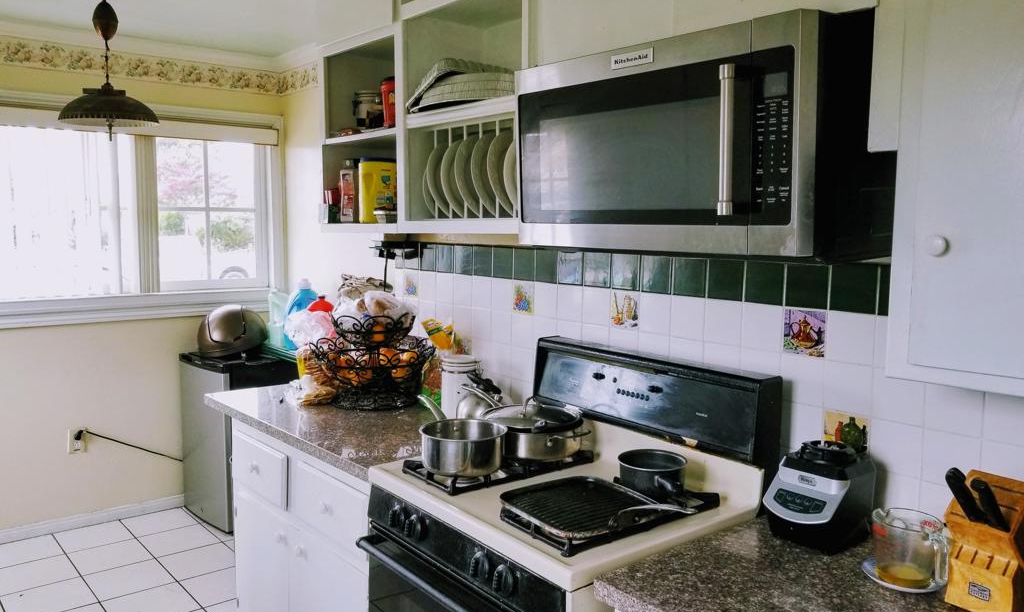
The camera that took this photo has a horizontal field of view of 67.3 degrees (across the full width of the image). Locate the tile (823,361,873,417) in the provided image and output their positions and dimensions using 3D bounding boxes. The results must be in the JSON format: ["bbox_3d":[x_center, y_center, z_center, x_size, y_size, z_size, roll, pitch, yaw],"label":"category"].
[{"bbox_3d":[0.744,0.179,1.698,0.008,0.108,0.108,-3,7,-40],"label":"tile"}]

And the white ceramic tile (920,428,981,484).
[{"bbox_3d":[0.880,0.308,1.538,0.010,0.107,0.107,-3,7,-40],"label":"white ceramic tile"}]

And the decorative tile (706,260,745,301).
[{"bbox_3d":[0.544,-0.065,1.953,0.010,0.105,0.108,-4,8,-40],"label":"decorative tile"}]

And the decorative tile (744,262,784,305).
[{"bbox_3d":[0.609,-0.058,1.843,0.008,0.108,0.108,-3,7,-40],"label":"decorative tile"}]

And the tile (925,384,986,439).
[{"bbox_3d":[0.906,0.204,1.570,0.009,0.108,0.108,-5,8,-40],"label":"tile"}]

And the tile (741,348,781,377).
[{"bbox_3d":[0.617,0.165,1.903,0.009,0.108,0.108,-5,8,-40],"label":"tile"}]

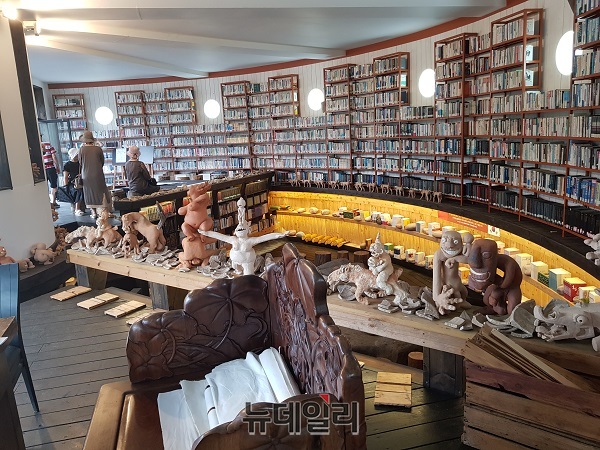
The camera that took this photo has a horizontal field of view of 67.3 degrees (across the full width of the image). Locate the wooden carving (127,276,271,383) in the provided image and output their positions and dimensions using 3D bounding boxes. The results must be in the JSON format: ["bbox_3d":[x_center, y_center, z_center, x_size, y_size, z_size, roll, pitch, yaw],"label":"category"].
[{"bbox_3d":[-0.498,0.513,2.227,0.680,0.440,0.080,-6,11,-12],"label":"wooden carving"}]

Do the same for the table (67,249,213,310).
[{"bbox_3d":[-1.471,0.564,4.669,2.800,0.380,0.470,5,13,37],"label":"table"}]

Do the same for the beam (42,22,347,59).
[{"bbox_3d":[-1.321,-2.993,7.342,5.550,0.200,0.400,-13,14,-41],"label":"beam"}]

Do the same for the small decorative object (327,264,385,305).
[{"bbox_3d":[0.378,0.361,2.910,0.440,0.240,0.190,-2,12,5],"label":"small decorative object"}]

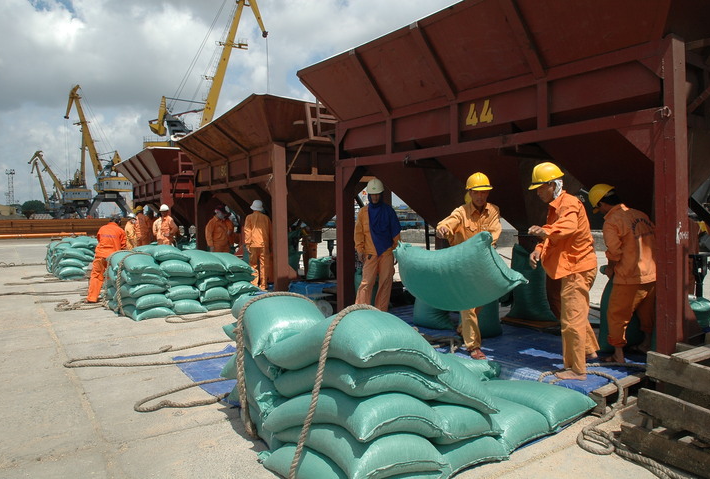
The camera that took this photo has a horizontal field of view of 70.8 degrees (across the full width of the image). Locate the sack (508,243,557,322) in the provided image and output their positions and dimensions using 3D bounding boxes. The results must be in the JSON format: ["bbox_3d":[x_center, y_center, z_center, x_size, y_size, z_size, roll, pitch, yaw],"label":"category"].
[{"bbox_3d":[2.066,0.495,5.750,0.540,0.890,0.370,0,3,20],"label":"sack"}]

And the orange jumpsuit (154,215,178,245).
[{"bbox_3d":[-4.703,0.112,12.400,0.560,1.440,0.340,-2,3,-18],"label":"orange jumpsuit"}]

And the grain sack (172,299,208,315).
[{"bbox_3d":[-2.715,0.996,7.721,0.500,0.200,0.820,-3,4,-42],"label":"grain sack"}]

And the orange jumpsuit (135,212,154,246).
[{"bbox_3d":[-5.092,0.150,12.000,0.380,1.450,0.500,-1,3,-18],"label":"orange jumpsuit"}]

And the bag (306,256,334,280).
[{"bbox_3d":[-0.701,0.572,10.150,0.500,0.480,0.380,-1,3,0],"label":"bag"}]

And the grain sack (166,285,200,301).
[{"bbox_3d":[-2.784,0.769,7.640,0.510,0.230,0.850,-4,4,-39],"label":"grain sack"}]

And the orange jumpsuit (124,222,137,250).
[{"bbox_3d":[-5.250,0.215,11.700,0.420,1.350,0.480,-1,3,-18],"label":"orange jumpsuit"}]

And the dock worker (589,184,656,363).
[{"bbox_3d":[2.436,0.306,4.500,0.500,1.570,0.540,-2,3,-28],"label":"dock worker"}]

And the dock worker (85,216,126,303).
[{"bbox_3d":[-4.370,0.333,8.750,0.500,1.520,0.600,0,3,21],"label":"dock worker"}]

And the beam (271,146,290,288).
[{"bbox_3d":[-1.359,-0.375,9.141,0.260,2.690,0.170,-4,4,-39],"label":"beam"}]

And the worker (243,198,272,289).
[{"bbox_3d":[-1.795,0.092,9.200,0.500,1.680,0.330,-1,3,0],"label":"worker"}]

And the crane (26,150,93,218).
[{"bbox_3d":[-127.597,-22.682,215.000,27.000,31.000,11.000,-2,3,-30],"label":"crane"}]

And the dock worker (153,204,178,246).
[{"bbox_3d":[-4.297,0.083,11.300,0.550,1.720,0.380,-2,3,-22],"label":"dock worker"}]

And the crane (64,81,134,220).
[{"bbox_3d":[-69.175,-23.239,135.000,17.000,36.500,10.500,-2,3,-32],"label":"crane"}]

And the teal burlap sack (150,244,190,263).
[{"bbox_3d":[-2.967,0.217,7.740,0.520,0.230,0.850,-4,4,-39],"label":"teal burlap sack"}]

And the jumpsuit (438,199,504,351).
[{"bbox_3d":[1.073,0.307,4.600,0.580,1.380,0.520,0,3,12],"label":"jumpsuit"}]

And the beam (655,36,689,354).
[{"bbox_3d":[2.473,-0.192,3.901,0.250,2.690,0.160,-4,4,-39],"label":"beam"}]

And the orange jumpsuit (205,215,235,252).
[{"bbox_3d":[-2.766,0.194,10.334,0.540,1.420,0.360,-2,3,-34],"label":"orange jumpsuit"}]

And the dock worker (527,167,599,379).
[{"bbox_3d":[1.653,0.218,3.980,0.550,1.650,0.490,-1,3,3],"label":"dock worker"}]

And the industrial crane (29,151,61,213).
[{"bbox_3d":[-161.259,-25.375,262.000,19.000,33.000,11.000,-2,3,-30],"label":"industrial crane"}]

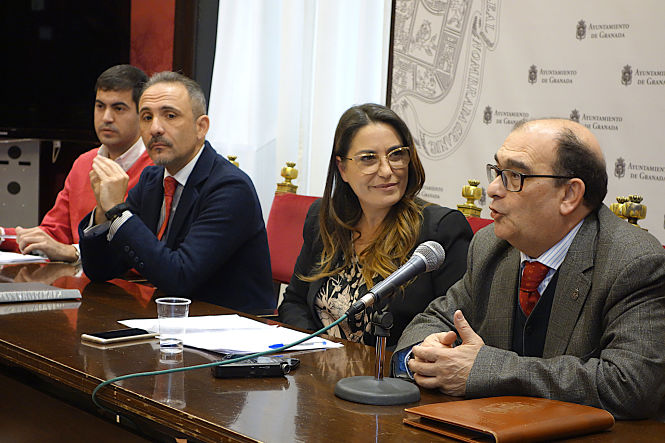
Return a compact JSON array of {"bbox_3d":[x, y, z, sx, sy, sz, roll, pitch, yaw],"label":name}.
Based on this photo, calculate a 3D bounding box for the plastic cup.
[{"bbox_3d":[-0.316,0.208,2.627,0.071,0.099,0.071,3,6,0],"label":"plastic cup"}]

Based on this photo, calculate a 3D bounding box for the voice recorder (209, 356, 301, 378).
[{"bbox_3d":[-0.143,0.270,2.474,0.156,0.025,0.064,1,6,-15],"label":"voice recorder"}]

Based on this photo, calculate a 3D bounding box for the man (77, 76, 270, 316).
[{"bbox_3d":[-0.470,0.266,3.465,0.740,1.310,0.540,-2,8,-41],"label":"man"}]

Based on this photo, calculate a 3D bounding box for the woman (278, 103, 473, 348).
[{"bbox_3d":[0.011,0.379,2.881,0.490,1.260,0.700,8,8,38],"label":"woman"}]

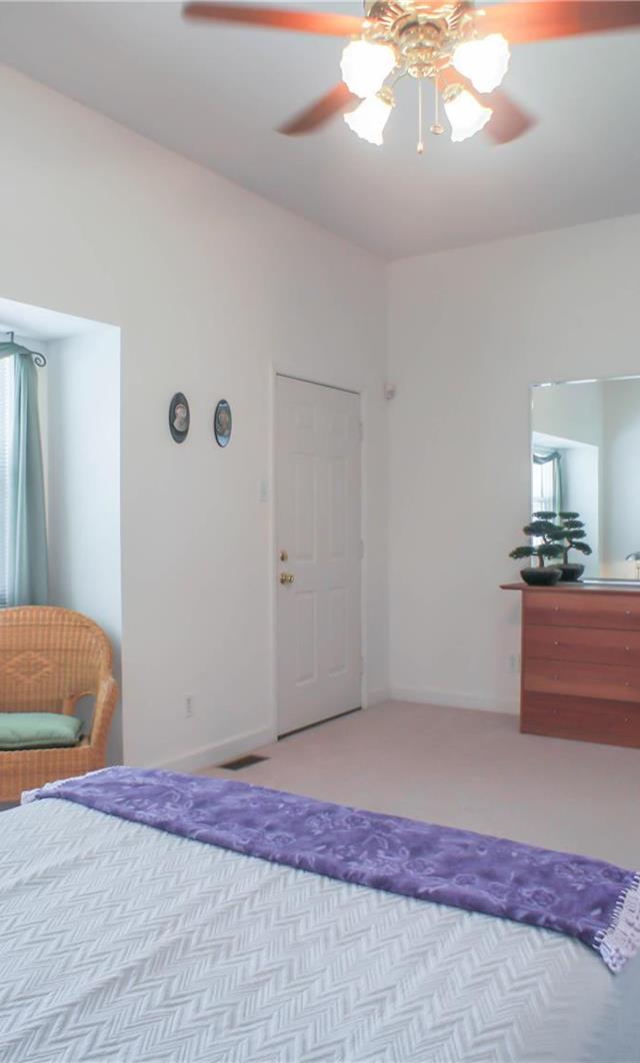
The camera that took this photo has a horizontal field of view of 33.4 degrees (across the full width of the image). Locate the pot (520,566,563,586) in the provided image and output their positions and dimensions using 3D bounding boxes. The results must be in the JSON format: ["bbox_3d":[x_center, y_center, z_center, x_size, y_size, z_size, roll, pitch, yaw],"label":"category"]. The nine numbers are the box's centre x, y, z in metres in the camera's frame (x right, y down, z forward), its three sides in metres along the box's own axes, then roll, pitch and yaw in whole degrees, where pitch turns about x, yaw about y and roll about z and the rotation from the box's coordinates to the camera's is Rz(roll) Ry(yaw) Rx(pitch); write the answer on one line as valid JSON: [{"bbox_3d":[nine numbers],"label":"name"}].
[{"bbox_3d":[1.300,0.272,6.240,0.245,0.090,0.240,0,0,0],"label":"pot"}]

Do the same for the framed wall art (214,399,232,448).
[{"bbox_3d":[-0.483,-0.541,5.335,0.025,0.240,0.155,0,0,28],"label":"framed wall art"}]

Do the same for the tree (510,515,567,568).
[{"bbox_3d":[1.278,0.057,6.240,0.300,0.330,0.250,0,0,36],"label":"tree"}]

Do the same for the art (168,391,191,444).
[{"bbox_3d":[-0.657,-0.533,5.000,0.025,0.242,0.165,0,0,28],"label":"art"}]

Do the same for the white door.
[{"bbox_3d":[0.012,0.130,6.300,0.060,2.010,1.000,0,0,28],"label":"white door"}]

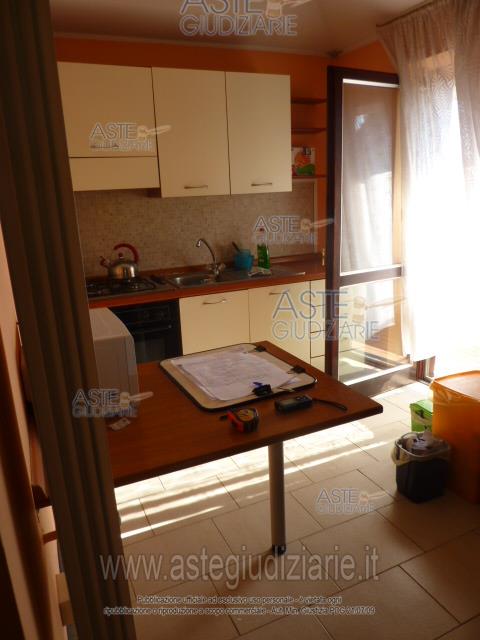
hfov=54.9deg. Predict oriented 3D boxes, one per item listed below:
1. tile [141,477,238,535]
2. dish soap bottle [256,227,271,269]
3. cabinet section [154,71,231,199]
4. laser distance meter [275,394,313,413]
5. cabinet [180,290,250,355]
[{"bbox_3d":[-0.240,0.877,2.200,0.404,0.010,0.292,-9,17,-23],"label":"tile"},{"bbox_3d":[0.167,-0.499,3.283,0.083,0.272,0.055,-5,15,-8],"label":"dish soap bottle"},{"bbox_3d":[-0.348,-1.153,2.941,0.450,0.712,0.343,-9,17,-22],"label":"cabinet section"},{"bbox_3d":[0.169,0.264,1.470,0.115,0.026,0.050,-8,16,-20],"label":"laser distance meter"},{"bbox_3d":[-0.249,0.139,3.182,0.460,0.750,0.570,-9,16,-22],"label":"cabinet"}]

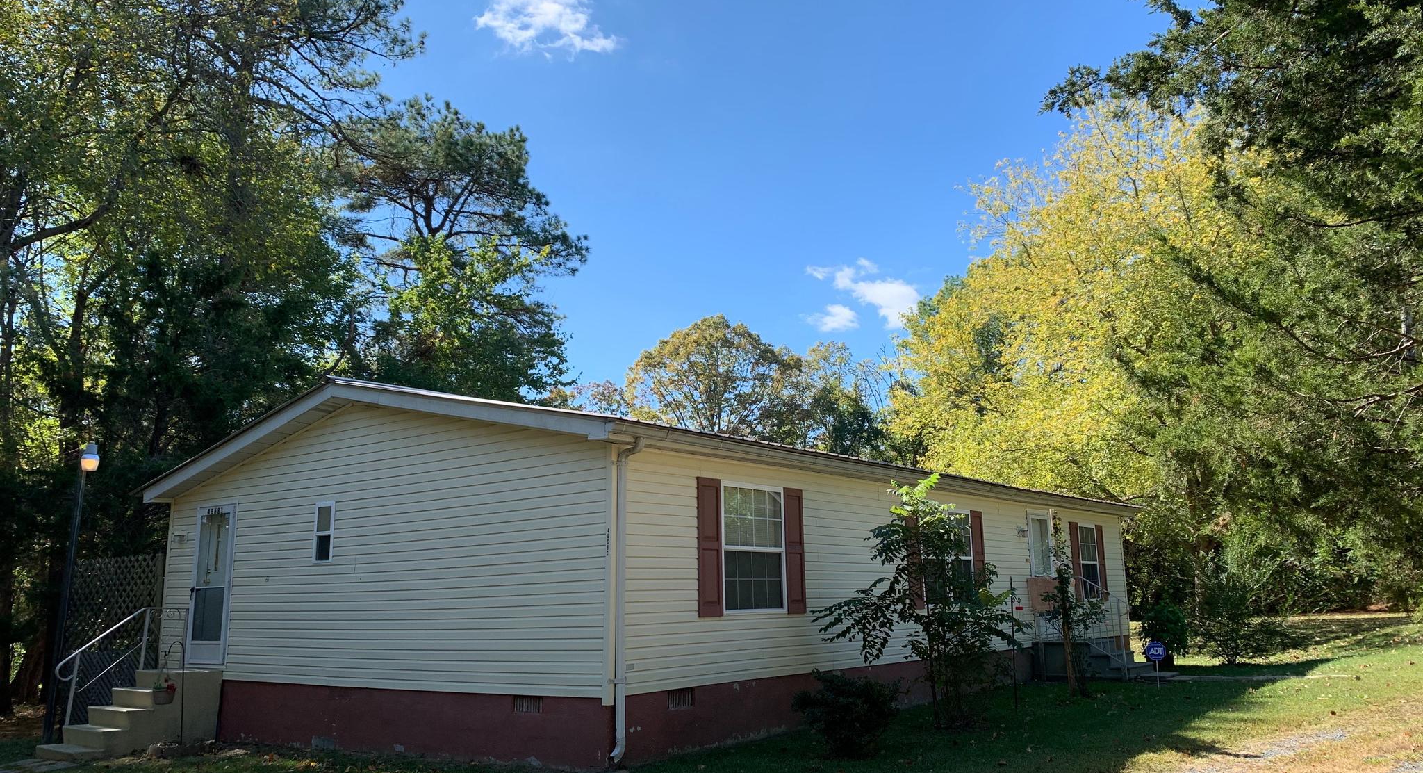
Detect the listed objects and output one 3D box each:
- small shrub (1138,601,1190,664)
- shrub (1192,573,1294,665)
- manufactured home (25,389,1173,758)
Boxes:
[{"bbox_3d":[8.155,4.490,19.416,0.929,1.220,0.929,-6,-12,22],"label":"small shrub"},{"bbox_3d":[9.730,4.312,19.830,1.815,1.649,1.815,-7,-12,25],"label":"shrub"},{"bbox_3d":[0.513,2.988,17.826,9.050,4.130,16.400,-10,-14,36],"label":"manufactured home"}]

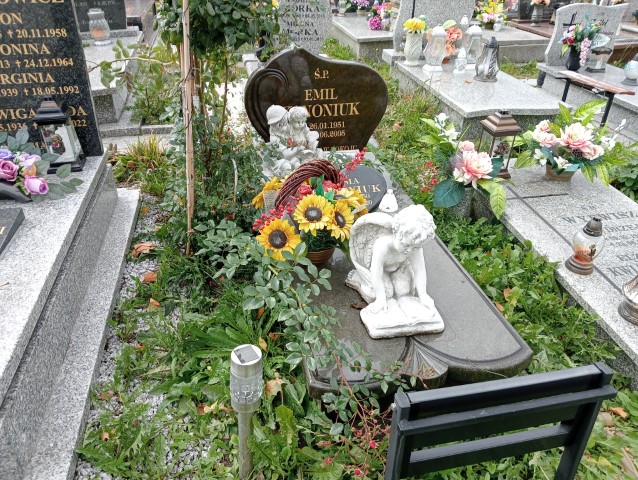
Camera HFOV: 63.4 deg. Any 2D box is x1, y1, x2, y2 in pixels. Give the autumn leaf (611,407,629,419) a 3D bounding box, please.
[{"bbox_3d":[0.979,0.558,1.679,0.035,0.022,0.058,-22,37,-32],"label":"autumn leaf"}]

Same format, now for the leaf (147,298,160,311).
[{"bbox_3d":[-0.756,0.295,2.360,0.067,0.031,0.067,-5,31,-9],"label":"leaf"}]

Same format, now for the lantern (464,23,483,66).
[{"bbox_3d":[1.418,-1.787,4.753,0.200,0.380,0.200,-6,32,-9],"label":"lantern"}]

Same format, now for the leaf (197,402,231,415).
[{"bbox_3d":[-0.345,0.551,1.688,0.105,0.025,0.050,-6,32,-9],"label":"leaf"}]

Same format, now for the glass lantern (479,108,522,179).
[{"bbox_3d":[1.020,-0.557,2.937,0.186,0.347,0.186,-5,31,-9],"label":"glass lantern"}]

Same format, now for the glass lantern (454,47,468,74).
[{"bbox_3d":[1.254,-1.581,4.538,0.110,0.215,0.110,-5,31,-9],"label":"glass lantern"}]

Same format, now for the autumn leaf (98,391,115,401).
[{"bbox_3d":[-0.719,0.526,1.749,0.052,0.020,0.038,-6,32,-9],"label":"autumn leaf"}]

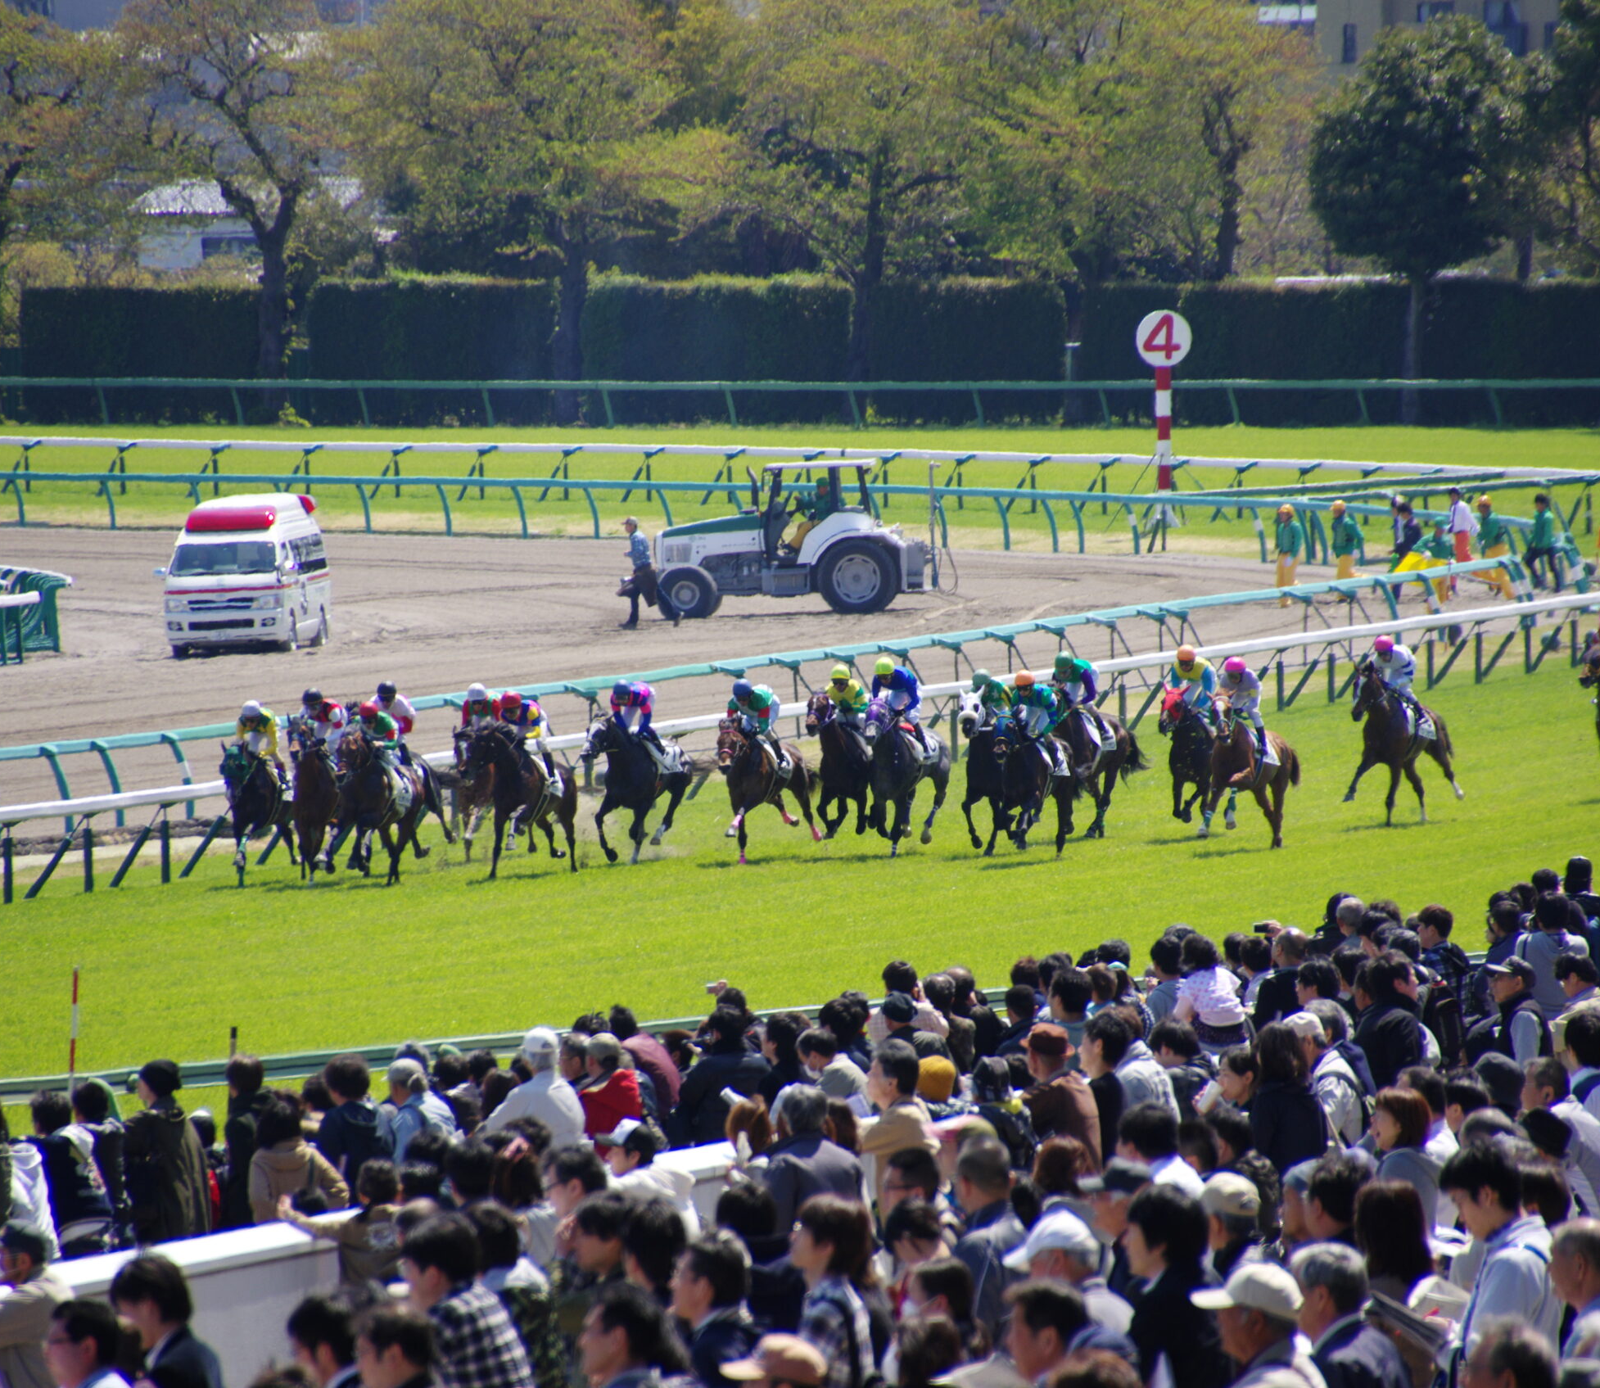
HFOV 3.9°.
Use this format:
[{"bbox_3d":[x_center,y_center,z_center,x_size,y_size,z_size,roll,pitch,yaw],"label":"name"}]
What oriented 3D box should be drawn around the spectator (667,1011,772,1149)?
[{"bbox_3d":[-0.401,2.583,129.448,0.550,1.700,0.380,-1,1,-28],"label":"spectator"}]

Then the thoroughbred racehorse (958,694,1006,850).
[{"bbox_3d":[2.481,0.938,284.000,0.620,1.950,2.400,1,2,19],"label":"thoroughbred racehorse"}]

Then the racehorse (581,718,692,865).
[{"bbox_3d":[-1.939,1.139,280.000,0.620,1.800,2.400,1,2,22],"label":"racehorse"}]

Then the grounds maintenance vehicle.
[{"bbox_3d":[-0.108,-2.571,387.000,4.500,2.520,2.000,0,2,6],"label":"grounds maintenance vehicle"}]

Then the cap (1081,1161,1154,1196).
[{"bbox_3d":[1.131,1.724,84.000,0.270,0.130,0.180,1,2,16],"label":"cap"}]

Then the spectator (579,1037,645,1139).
[{"bbox_3d":[-0.981,2.576,121.026,0.480,1.660,0.320,-2,2,-41],"label":"spectator"}]

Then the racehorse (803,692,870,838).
[{"bbox_3d":[0.660,0.876,283.000,0.620,1.820,2.400,1,2,19],"label":"racehorse"}]

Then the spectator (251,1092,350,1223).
[{"bbox_3d":[-2.586,2.855,121.255,0.500,1.620,0.340,-1,1,-30],"label":"spectator"}]

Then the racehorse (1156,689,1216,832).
[{"bbox_3d":[4.941,0.821,288.000,0.620,1.820,2.400,1,2,19],"label":"racehorse"}]

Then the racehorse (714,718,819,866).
[{"bbox_3d":[-0.421,1.190,295.000,0.600,1.840,2.500,1,2,18],"label":"racehorse"}]

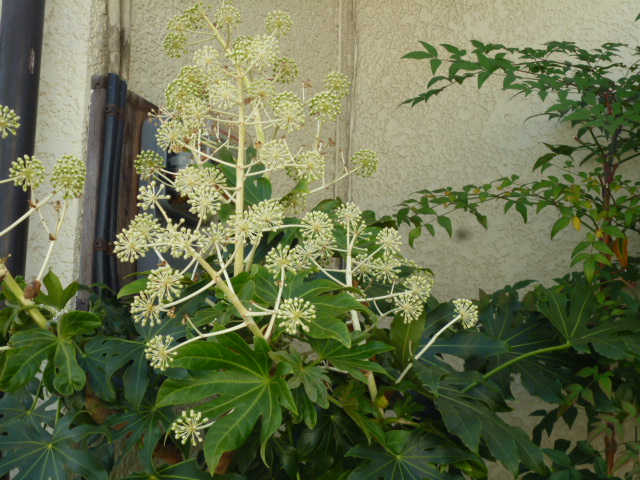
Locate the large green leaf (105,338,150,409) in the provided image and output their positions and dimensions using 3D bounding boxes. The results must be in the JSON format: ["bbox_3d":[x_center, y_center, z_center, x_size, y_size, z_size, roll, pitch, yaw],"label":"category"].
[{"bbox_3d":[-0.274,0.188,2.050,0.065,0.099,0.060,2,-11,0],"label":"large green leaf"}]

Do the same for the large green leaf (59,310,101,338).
[{"bbox_3d":[-0.312,0.110,1.880,0.057,0.036,0.045,4,-12,-9],"label":"large green leaf"}]

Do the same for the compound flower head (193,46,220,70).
[{"bbox_3d":[-0.157,-0.252,2.000,0.039,0.033,0.036,3,-12,-5],"label":"compound flower head"}]

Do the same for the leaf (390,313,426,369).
[{"bbox_3d":[0.125,0.141,2.030,0.051,0.081,0.035,2,-12,0],"label":"leaf"}]

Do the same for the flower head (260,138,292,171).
[{"bbox_3d":[-0.061,-0.117,1.980,0.046,0.045,0.044,2,-12,0],"label":"flower head"}]

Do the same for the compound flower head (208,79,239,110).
[{"bbox_3d":[-0.135,-0.205,2.020,0.042,0.042,0.040,2,-11,0],"label":"compound flower head"}]

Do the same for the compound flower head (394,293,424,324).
[{"bbox_3d":[0.123,0.095,1.990,0.041,0.044,0.041,2,-11,0],"label":"compound flower head"}]

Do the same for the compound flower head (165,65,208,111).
[{"bbox_3d":[-0.191,-0.218,2.060,0.063,0.066,0.061,2,-11,0],"label":"compound flower head"}]

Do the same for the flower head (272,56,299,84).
[{"bbox_3d":[-0.049,-0.239,2.030,0.037,0.039,0.037,3,-12,-2],"label":"flower head"}]

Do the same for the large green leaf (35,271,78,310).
[{"bbox_3d":[-0.353,0.068,1.930,0.059,0.053,0.045,4,-12,-10],"label":"large green leaf"}]

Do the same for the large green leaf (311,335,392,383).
[{"bbox_3d":[0.043,0.162,1.970,0.112,0.059,0.075,2,-12,0],"label":"large green leaf"}]

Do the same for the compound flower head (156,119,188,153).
[{"bbox_3d":[-0.199,-0.141,1.950,0.043,0.046,0.043,3,-12,-6],"label":"compound flower head"}]

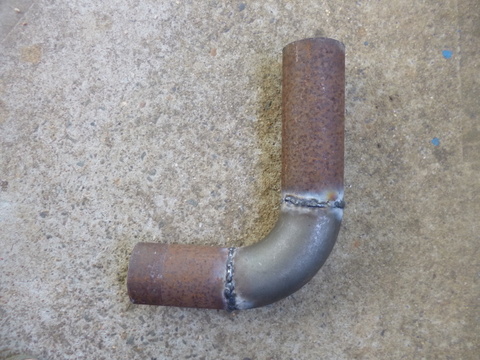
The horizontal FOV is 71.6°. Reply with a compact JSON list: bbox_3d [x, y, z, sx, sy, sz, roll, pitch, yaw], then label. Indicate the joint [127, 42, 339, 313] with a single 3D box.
[{"bbox_3d":[-0.001,0.001,0.332,0.204,0.061,0.258,0,89,0],"label":"joint"}]

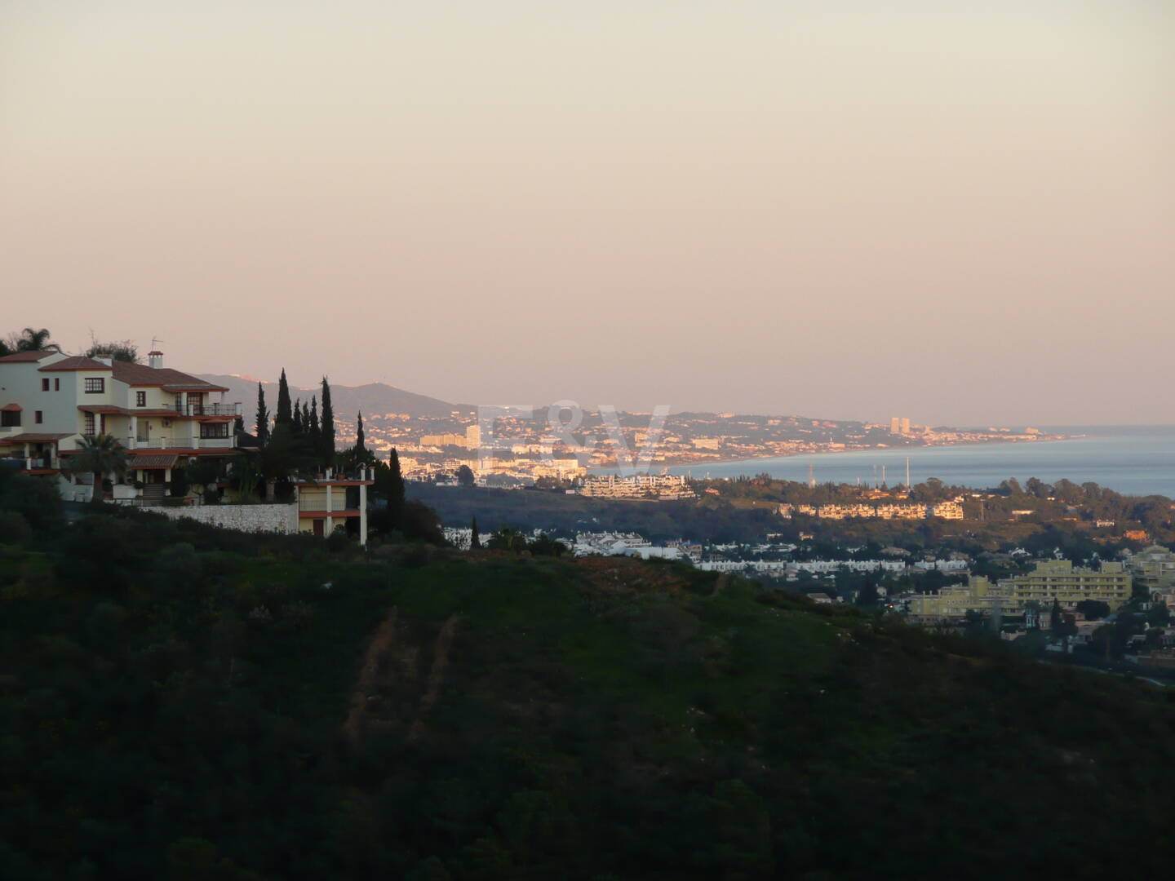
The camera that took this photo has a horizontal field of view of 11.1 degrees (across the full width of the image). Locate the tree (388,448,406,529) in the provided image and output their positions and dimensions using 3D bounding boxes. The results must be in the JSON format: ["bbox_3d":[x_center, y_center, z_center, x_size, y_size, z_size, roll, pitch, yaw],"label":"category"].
[{"bbox_3d":[-17.697,4.509,560.000,1.620,7.600,1.620,0,1,0],"label":"tree"}]

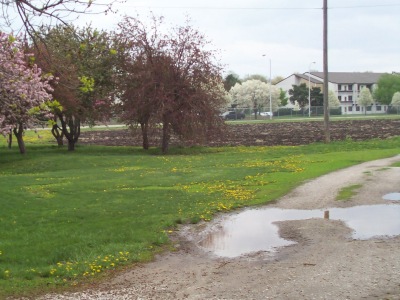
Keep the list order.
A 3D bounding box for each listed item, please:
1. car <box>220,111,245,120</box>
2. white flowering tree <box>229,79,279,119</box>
[{"bbox_3d":[5.570,-5.870,111.000,4.450,1.480,1.780,-3,4,-31],"label":"car"},{"bbox_3d":[9.740,-9.060,115.000,9.200,7.300,8.600,-1,4,0],"label":"white flowering tree"}]

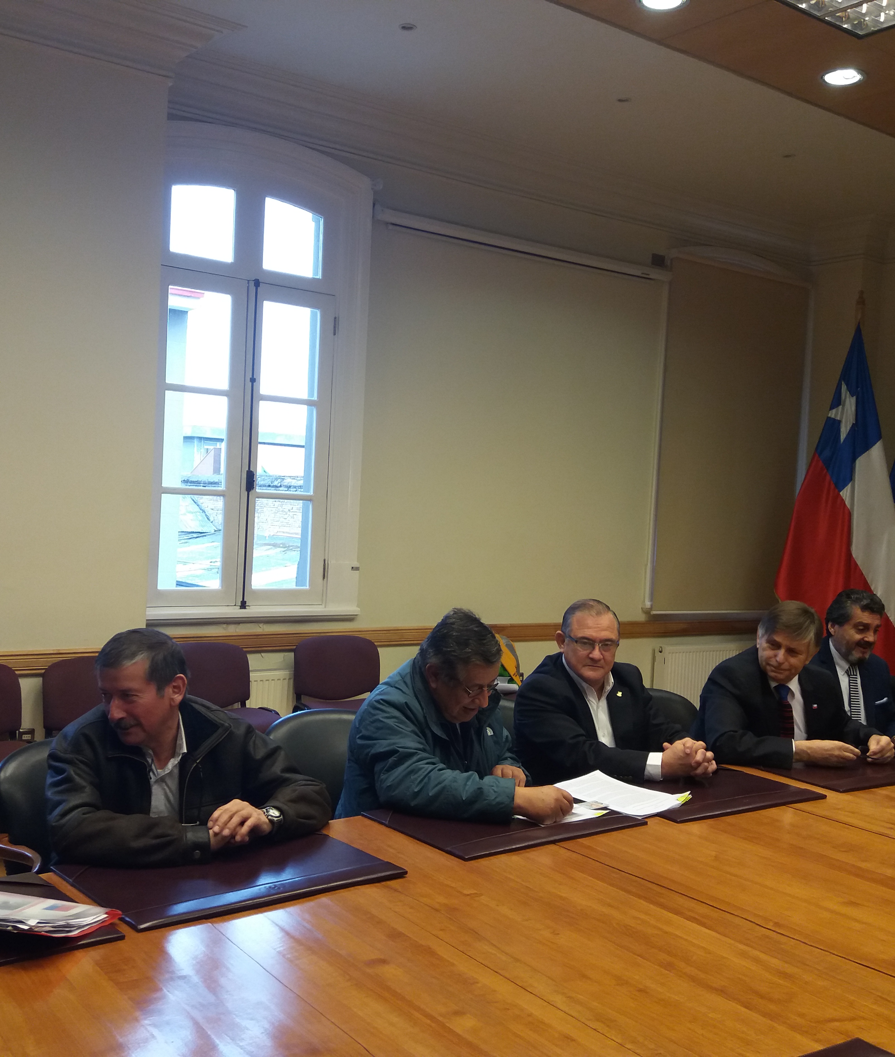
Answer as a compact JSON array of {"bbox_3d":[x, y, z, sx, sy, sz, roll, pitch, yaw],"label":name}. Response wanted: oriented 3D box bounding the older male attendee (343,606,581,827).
[{"bbox_3d":[-0.030,0.816,2.945,0.560,1.250,0.700,2,2,-35],"label":"older male attendee"}]

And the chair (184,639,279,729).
[{"bbox_3d":[-1.029,0.935,5.138,0.530,0.810,0.560,2,2,-35],"label":"chair"}]

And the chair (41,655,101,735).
[{"bbox_3d":[-1.321,0.934,4.565,0.530,0.810,0.560,2,2,-35],"label":"chair"}]

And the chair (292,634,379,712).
[{"bbox_3d":[-0.457,0.953,5.617,0.530,0.810,0.560,2,2,-35],"label":"chair"}]

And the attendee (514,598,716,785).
[{"bbox_3d":[0.426,0.831,3.304,0.560,1.250,0.660,2,2,-35],"label":"attendee"}]

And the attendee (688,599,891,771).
[{"bbox_3d":[1.000,0.846,3.687,0.570,1.260,0.700,2,2,-35],"label":"attendee"}]

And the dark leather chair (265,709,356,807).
[{"bbox_3d":[-0.152,0.975,3.162,0.600,0.910,0.620,2,2,-35],"label":"dark leather chair"}]

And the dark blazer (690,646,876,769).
[{"bbox_3d":[1.003,0.685,3.691,0.560,0.580,0.520,2,2,-35],"label":"dark blazer"}]

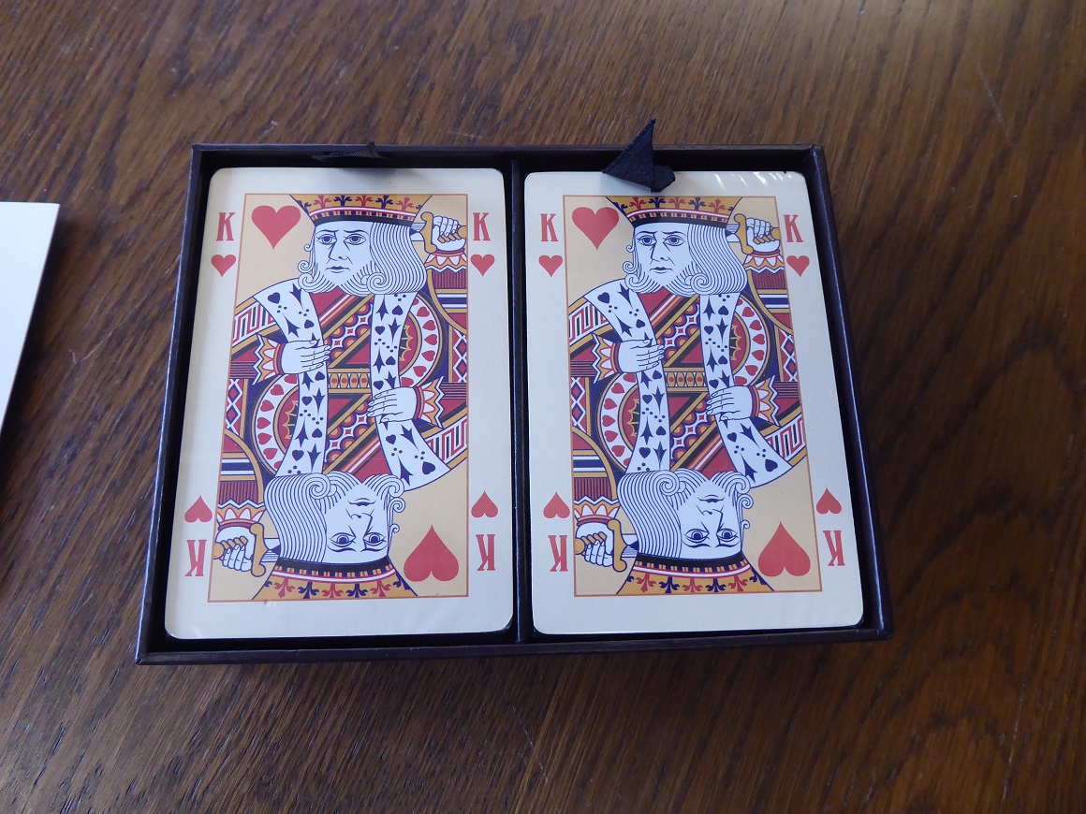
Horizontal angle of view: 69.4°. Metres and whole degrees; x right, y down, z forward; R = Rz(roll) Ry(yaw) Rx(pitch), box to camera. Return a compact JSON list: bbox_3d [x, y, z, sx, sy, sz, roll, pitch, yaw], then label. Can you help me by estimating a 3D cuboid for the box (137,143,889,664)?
[{"bbox_3d":[-0.005,-0.002,0.152,0.123,0.024,0.095,-1,74,-3],"label":"box"}]

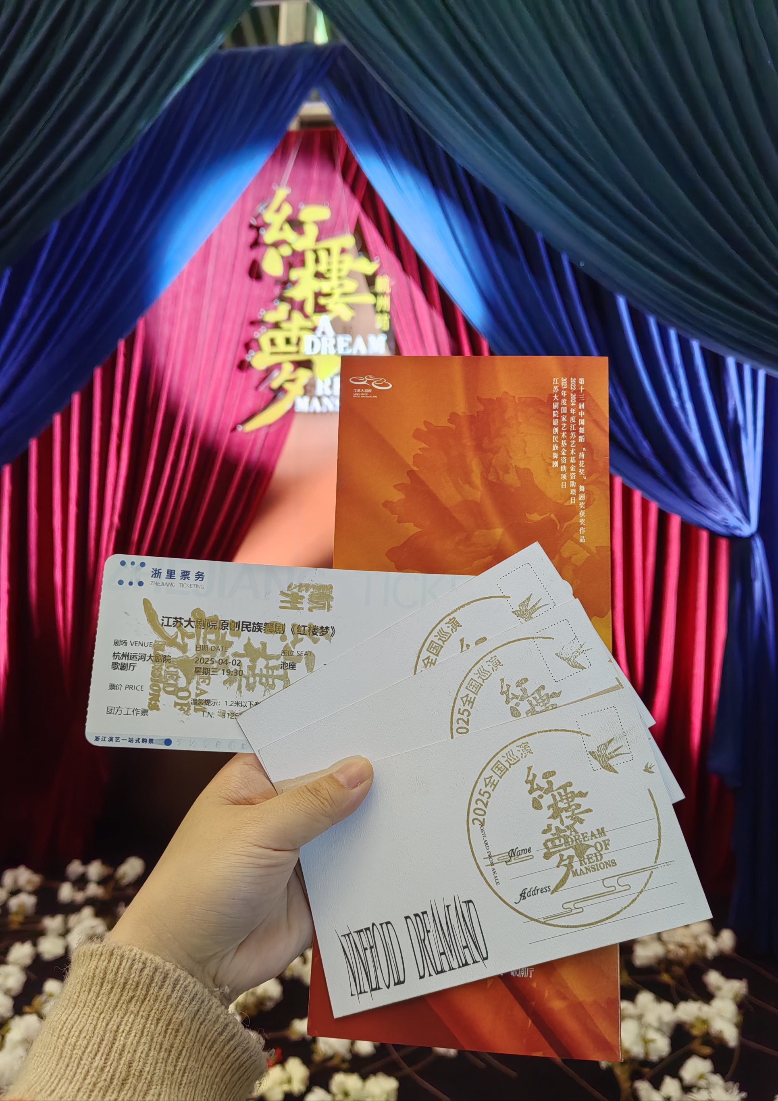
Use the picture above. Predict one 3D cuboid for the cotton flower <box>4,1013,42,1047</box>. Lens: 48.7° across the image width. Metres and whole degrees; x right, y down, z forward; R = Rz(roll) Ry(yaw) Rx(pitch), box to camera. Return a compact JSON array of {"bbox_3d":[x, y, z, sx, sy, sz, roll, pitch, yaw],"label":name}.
[{"bbox_3d":[-0.637,0.834,1.494,0.067,0.058,0.063,-2,6,-24],"label":"cotton flower"}]

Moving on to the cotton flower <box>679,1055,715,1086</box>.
[{"bbox_3d":[0.632,1.066,1.760,0.071,0.060,0.068,0,-3,0],"label":"cotton flower"}]

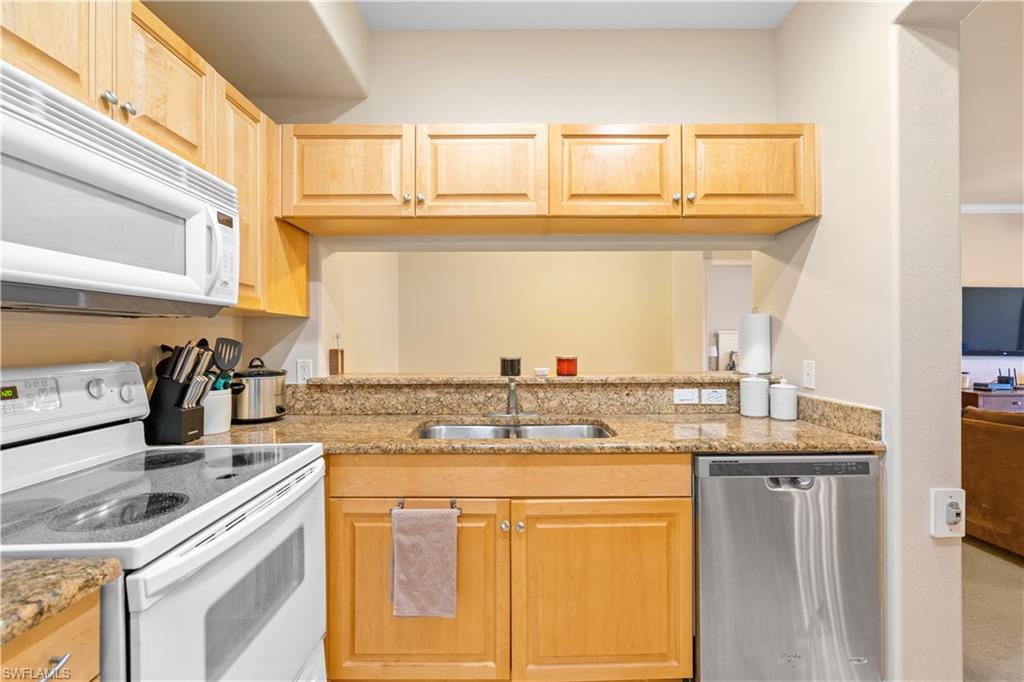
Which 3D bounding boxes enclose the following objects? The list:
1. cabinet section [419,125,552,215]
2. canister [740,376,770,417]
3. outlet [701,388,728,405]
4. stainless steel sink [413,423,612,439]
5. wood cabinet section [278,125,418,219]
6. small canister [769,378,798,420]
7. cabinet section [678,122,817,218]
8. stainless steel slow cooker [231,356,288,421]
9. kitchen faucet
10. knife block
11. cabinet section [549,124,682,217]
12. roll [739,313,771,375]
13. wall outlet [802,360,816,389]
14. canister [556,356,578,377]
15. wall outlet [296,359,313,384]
[{"bbox_3d":[-0.121,-0.684,1.985,0.535,0.375,0.315,0,0,0],"label":"cabinet section"},{"bbox_3d":[1.096,0.248,2.054,0.117,0.183,0.117,0,0,0],"label":"canister"},{"bbox_3d":[0.933,0.258,2.101,0.115,0.070,0.009,0,0,0],"label":"outlet"},{"bbox_3d":[0.013,0.445,1.777,0.735,0.190,0.375,0,0,0],"label":"stainless steel sink"},{"bbox_3d":[-0.656,-0.684,1.985,0.535,0.375,0.315,0,0,0],"label":"wood cabinet section"},{"bbox_3d":[1.188,0.253,1.987,0.104,0.173,0.104,0,0,0],"label":"small canister"},{"bbox_3d":[0.960,-0.684,1.985,0.550,0.378,0.315,0,0,0],"label":"cabinet section"},{"bbox_3d":[-1.095,0.205,1.950,0.245,0.265,0.310,0,0,10],"label":"stainless steel slow cooker"},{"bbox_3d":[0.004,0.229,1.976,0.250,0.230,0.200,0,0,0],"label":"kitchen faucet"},{"bbox_3d":[-1.183,0.234,1.596,0.130,0.230,0.110,0,0,0],"label":"knife block"},{"bbox_3d":[0.416,-0.684,1.985,0.537,0.375,0.315,0,0,0],"label":"cabinet section"},{"bbox_3d":[1.175,0.017,2.193,0.130,0.283,0.130,0,0,0],"label":"roll"},{"bbox_3d":[1.237,0.141,1.891,0.009,0.114,0.072,0,0,0],"label":"wall outlet"},{"bbox_3d":[0.264,0.120,2.161,0.094,0.090,0.094,0,0,0],"label":"canister"},{"bbox_3d":[-0.963,0.145,2.115,0.070,0.113,0.009,0,0,0],"label":"wall outlet"}]

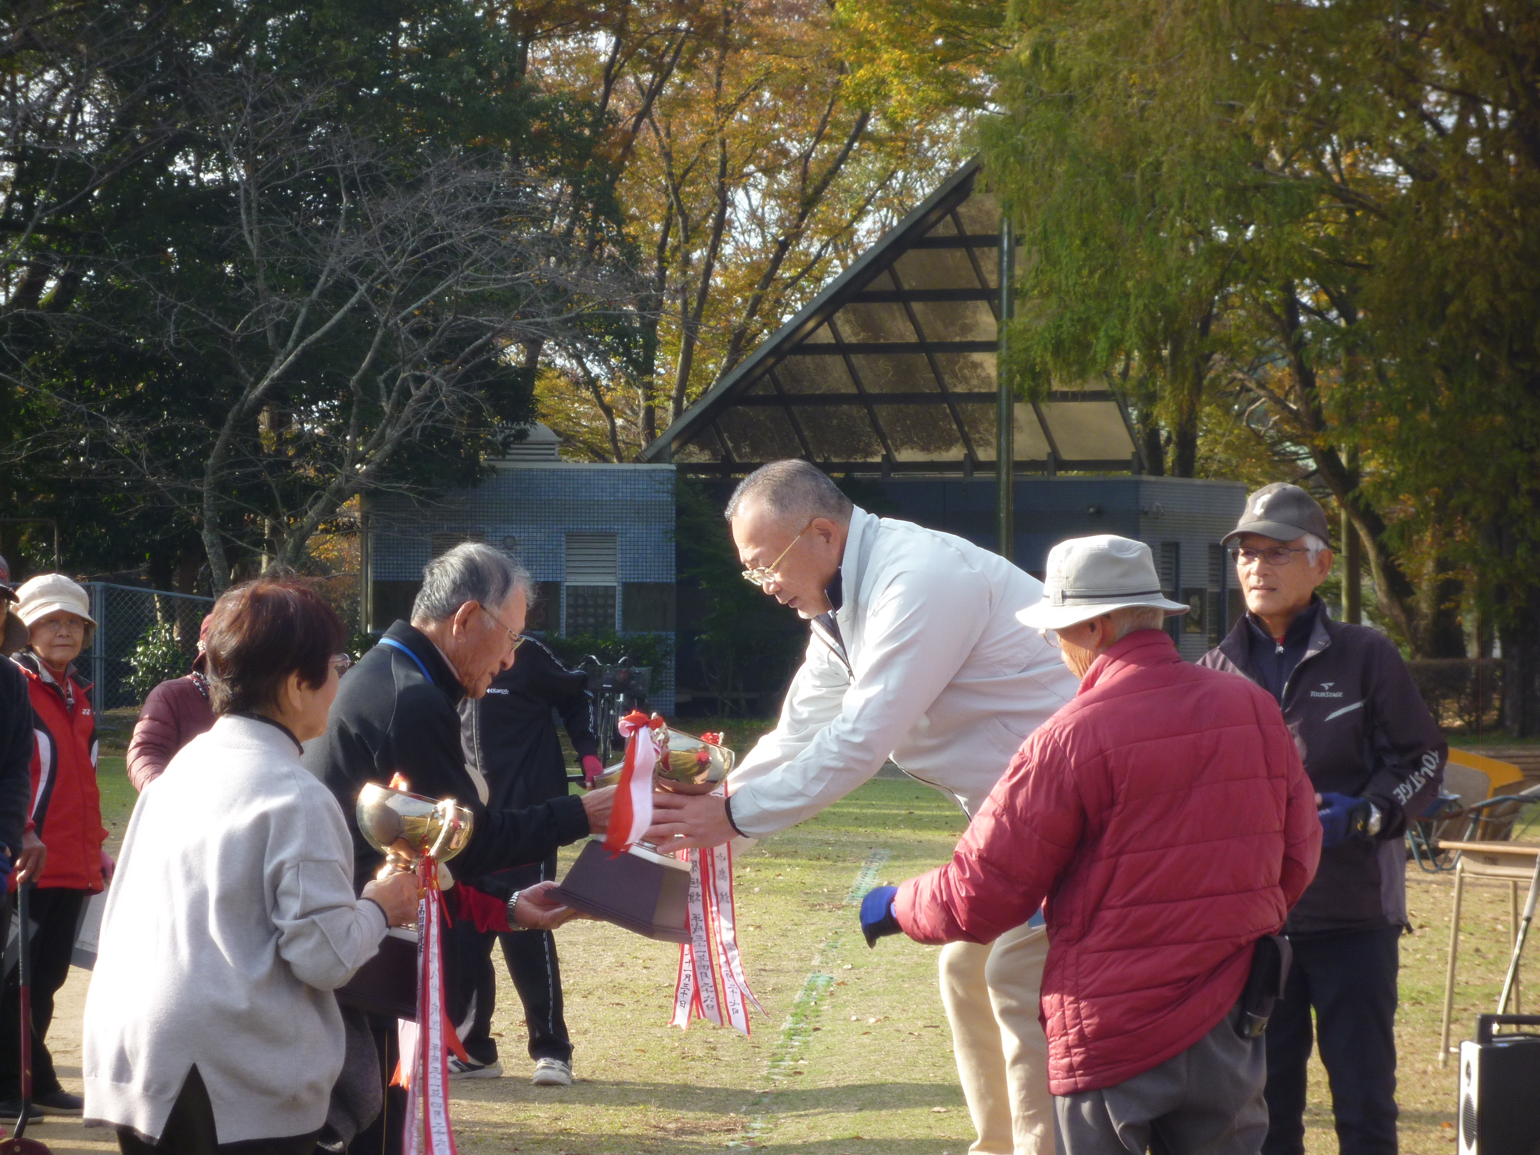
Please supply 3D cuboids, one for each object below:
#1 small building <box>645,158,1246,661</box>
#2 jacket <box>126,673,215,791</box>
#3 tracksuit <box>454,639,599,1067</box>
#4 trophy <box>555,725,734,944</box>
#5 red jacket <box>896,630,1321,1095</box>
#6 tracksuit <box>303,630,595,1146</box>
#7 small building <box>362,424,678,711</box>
[{"bbox_3d":[1.480,-1.750,73.300,7.300,6.950,7.300,0,0,27],"label":"small building"},{"bbox_3d":[-1.580,0.585,16.000,0.530,0.650,0.330,0,0,-9],"label":"jacket"},{"bbox_3d":[-0.810,0.815,16.600,0.530,1.285,0.340,0,0,37],"label":"tracksuit"},{"bbox_3d":[-0.188,0.390,8.800,0.190,0.310,0.210,22,4,19],"label":"trophy"},{"bbox_3d":[0.535,0.450,8.850,0.580,0.735,0.460,0,0,-30],"label":"red jacket"},{"bbox_3d":[-0.526,0.735,8.850,0.500,1.330,0.480,0,0,-18],"label":"tracksuit"},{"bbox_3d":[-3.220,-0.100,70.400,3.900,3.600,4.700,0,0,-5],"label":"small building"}]

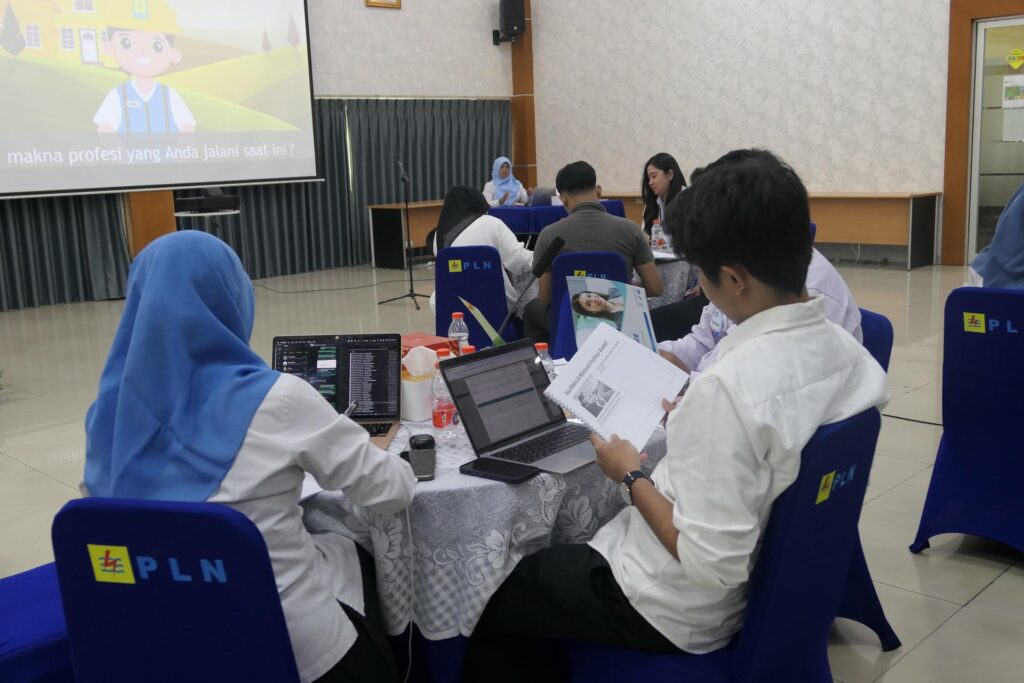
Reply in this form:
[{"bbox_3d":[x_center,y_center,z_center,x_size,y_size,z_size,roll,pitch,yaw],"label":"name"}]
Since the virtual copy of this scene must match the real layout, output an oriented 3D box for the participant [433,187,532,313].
[{"bbox_3d":[-0.138,-0.297,5.723,0.540,1.170,0.720,1,11,16],"label":"participant"}]

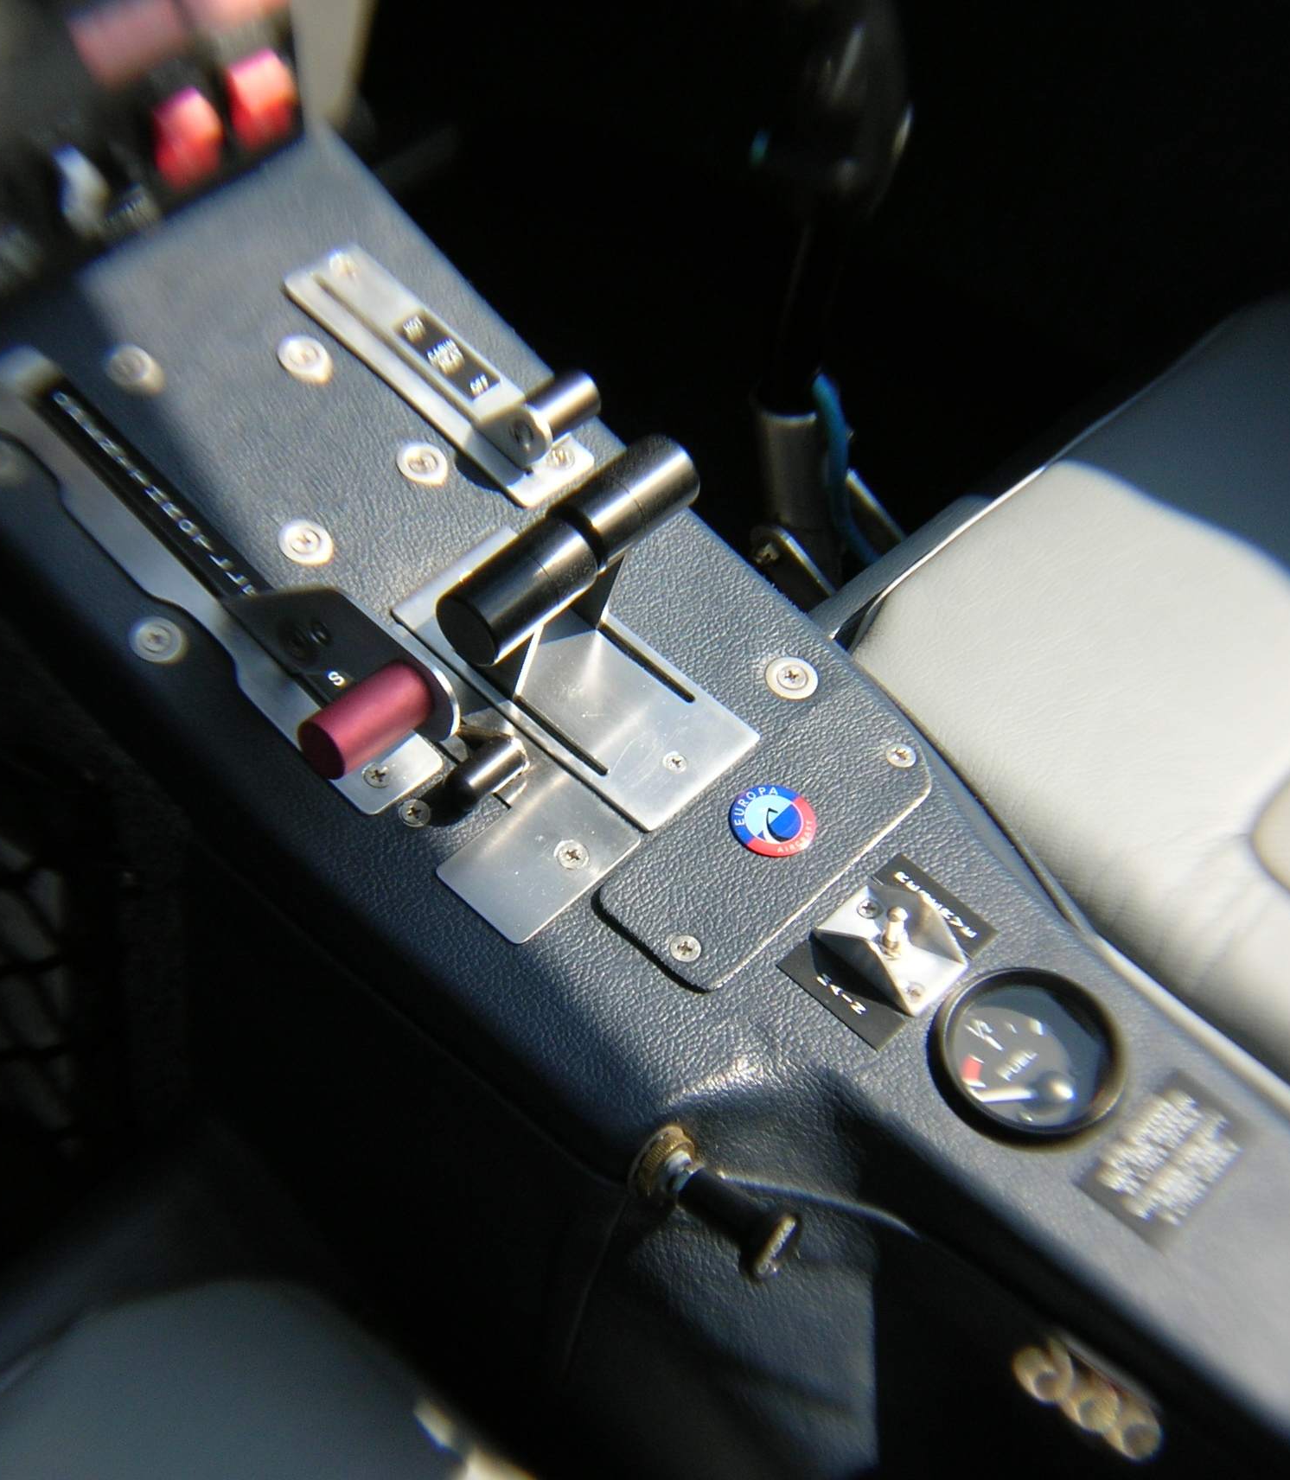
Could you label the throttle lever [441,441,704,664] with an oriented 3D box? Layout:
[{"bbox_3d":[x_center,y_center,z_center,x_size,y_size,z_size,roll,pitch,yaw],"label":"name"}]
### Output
[{"bbox_3d":[-0.023,-0.059,1.361,0.026,0.026,0.094,42,58,16],"label":"throttle lever"}]

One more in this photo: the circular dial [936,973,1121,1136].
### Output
[{"bbox_3d":[0.117,0.097,1.345,0.056,0.012,0.056,42,58,16],"label":"circular dial"}]

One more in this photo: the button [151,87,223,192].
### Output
[{"bbox_3d":[-0.148,-0.195,1.440,0.013,0.025,0.018,36,56,24],"label":"button"}]

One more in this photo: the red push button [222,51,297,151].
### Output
[{"bbox_3d":[-0.126,-0.210,1.459,0.013,0.025,0.018,36,56,24],"label":"red push button"}]

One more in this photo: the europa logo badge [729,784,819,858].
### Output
[{"bbox_3d":[0.040,0.025,1.378,0.027,0.003,0.027,42,58,16],"label":"europa logo badge"}]

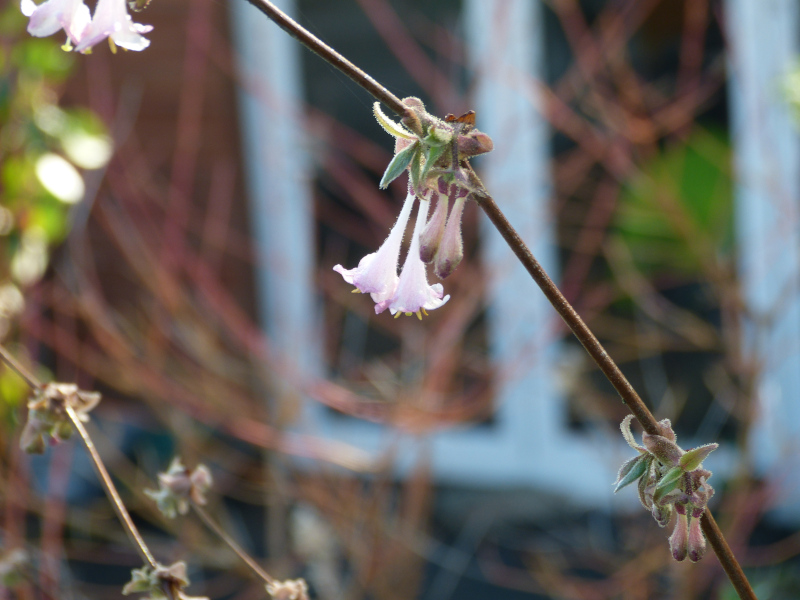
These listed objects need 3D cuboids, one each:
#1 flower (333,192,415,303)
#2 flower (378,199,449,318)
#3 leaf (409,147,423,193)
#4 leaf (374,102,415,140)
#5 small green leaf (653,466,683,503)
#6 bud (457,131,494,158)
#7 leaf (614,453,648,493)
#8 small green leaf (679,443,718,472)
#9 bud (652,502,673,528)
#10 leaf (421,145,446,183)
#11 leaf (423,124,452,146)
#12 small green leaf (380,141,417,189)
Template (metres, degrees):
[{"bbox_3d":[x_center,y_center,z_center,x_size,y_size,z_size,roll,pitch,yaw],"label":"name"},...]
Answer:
[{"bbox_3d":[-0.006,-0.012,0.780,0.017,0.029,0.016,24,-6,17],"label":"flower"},{"bbox_3d":[0.003,-0.010,0.779,0.017,0.030,0.016,12,-6,1],"label":"flower"},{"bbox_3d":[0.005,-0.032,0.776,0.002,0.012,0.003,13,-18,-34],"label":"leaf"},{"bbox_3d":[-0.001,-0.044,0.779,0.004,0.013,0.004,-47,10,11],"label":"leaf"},{"bbox_3d":[0.066,0.045,0.776,0.005,0.002,0.012,22,63,41],"label":"small green leaf"},{"bbox_3d":[0.019,-0.038,0.780,0.010,0.006,0.006,-7,0,9],"label":"bud"},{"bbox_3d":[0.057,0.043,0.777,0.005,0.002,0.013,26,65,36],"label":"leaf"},{"bbox_3d":[0.073,0.038,0.777,0.012,0.005,0.002,-29,-26,20],"label":"small green leaf"},{"bbox_3d":[0.064,0.053,0.777,0.005,0.007,0.005,3,-9,0],"label":"bud"},{"bbox_3d":[0.008,-0.033,0.777,0.004,0.012,0.002,27,-21,15],"label":"leaf"},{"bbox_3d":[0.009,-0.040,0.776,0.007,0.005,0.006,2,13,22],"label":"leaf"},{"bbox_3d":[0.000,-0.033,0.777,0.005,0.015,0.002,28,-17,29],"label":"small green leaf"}]

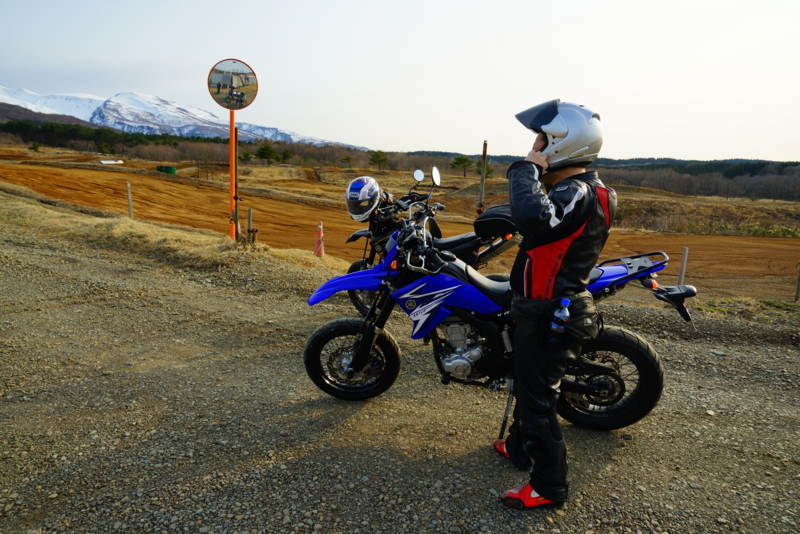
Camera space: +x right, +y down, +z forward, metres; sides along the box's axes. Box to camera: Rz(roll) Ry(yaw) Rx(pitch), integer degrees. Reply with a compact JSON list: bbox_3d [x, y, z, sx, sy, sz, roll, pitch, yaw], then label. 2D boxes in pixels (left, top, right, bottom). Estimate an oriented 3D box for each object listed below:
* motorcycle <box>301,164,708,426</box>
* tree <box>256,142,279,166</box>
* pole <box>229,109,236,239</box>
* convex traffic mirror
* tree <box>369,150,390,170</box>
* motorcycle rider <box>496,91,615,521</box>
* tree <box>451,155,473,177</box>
[{"bbox_3d":[0.464,0.237,2.955,2.100,1.360,0.850,4,15,13],"label":"motorcycle"},{"bbox_3d":[-26.823,-22.774,108.000,4.500,4.800,4.300,3,11,0],"label":"tree"},{"bbox_3d":[-2.901,-1.620,9.180,0.080,2.350,0.080,3,11,0],"label":"pole"},{"bbox_3d":[-2.783,-3.039,8.894,0.820,0.820,0.150,-2,19,-21],"label":"convex traffic mirror"},{"bbox_3d":[-4.304,-22.358,112.000,4.500,4.300,4.300,3,11,0],"label":"tree"},{"bbox_3d":[0.656,0.166,2.340,0.480,1.740,0.560,5,11,15],"label":"motorcycle rider"},{"bbox_3d":[11.715,-19.025,100.000,4.400,4.200,4.200,3,11,0],"label":"tree"}]

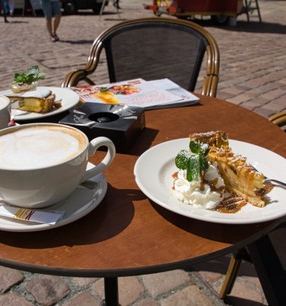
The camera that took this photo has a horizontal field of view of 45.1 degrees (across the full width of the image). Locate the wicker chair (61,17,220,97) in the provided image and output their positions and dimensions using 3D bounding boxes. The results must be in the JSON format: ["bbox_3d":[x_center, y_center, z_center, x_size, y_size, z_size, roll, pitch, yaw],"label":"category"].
[{"bbox_3d":[-0.001,-0.068,1.389,0.560,0.861,0.580,5,27,6],"label":"wicker chair"}]

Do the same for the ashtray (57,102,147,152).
[{"bbox_3d":[-0.071,-0.051,0.638,0.121,0.039,0.116,8,28,12],"label":"ashtray"}]

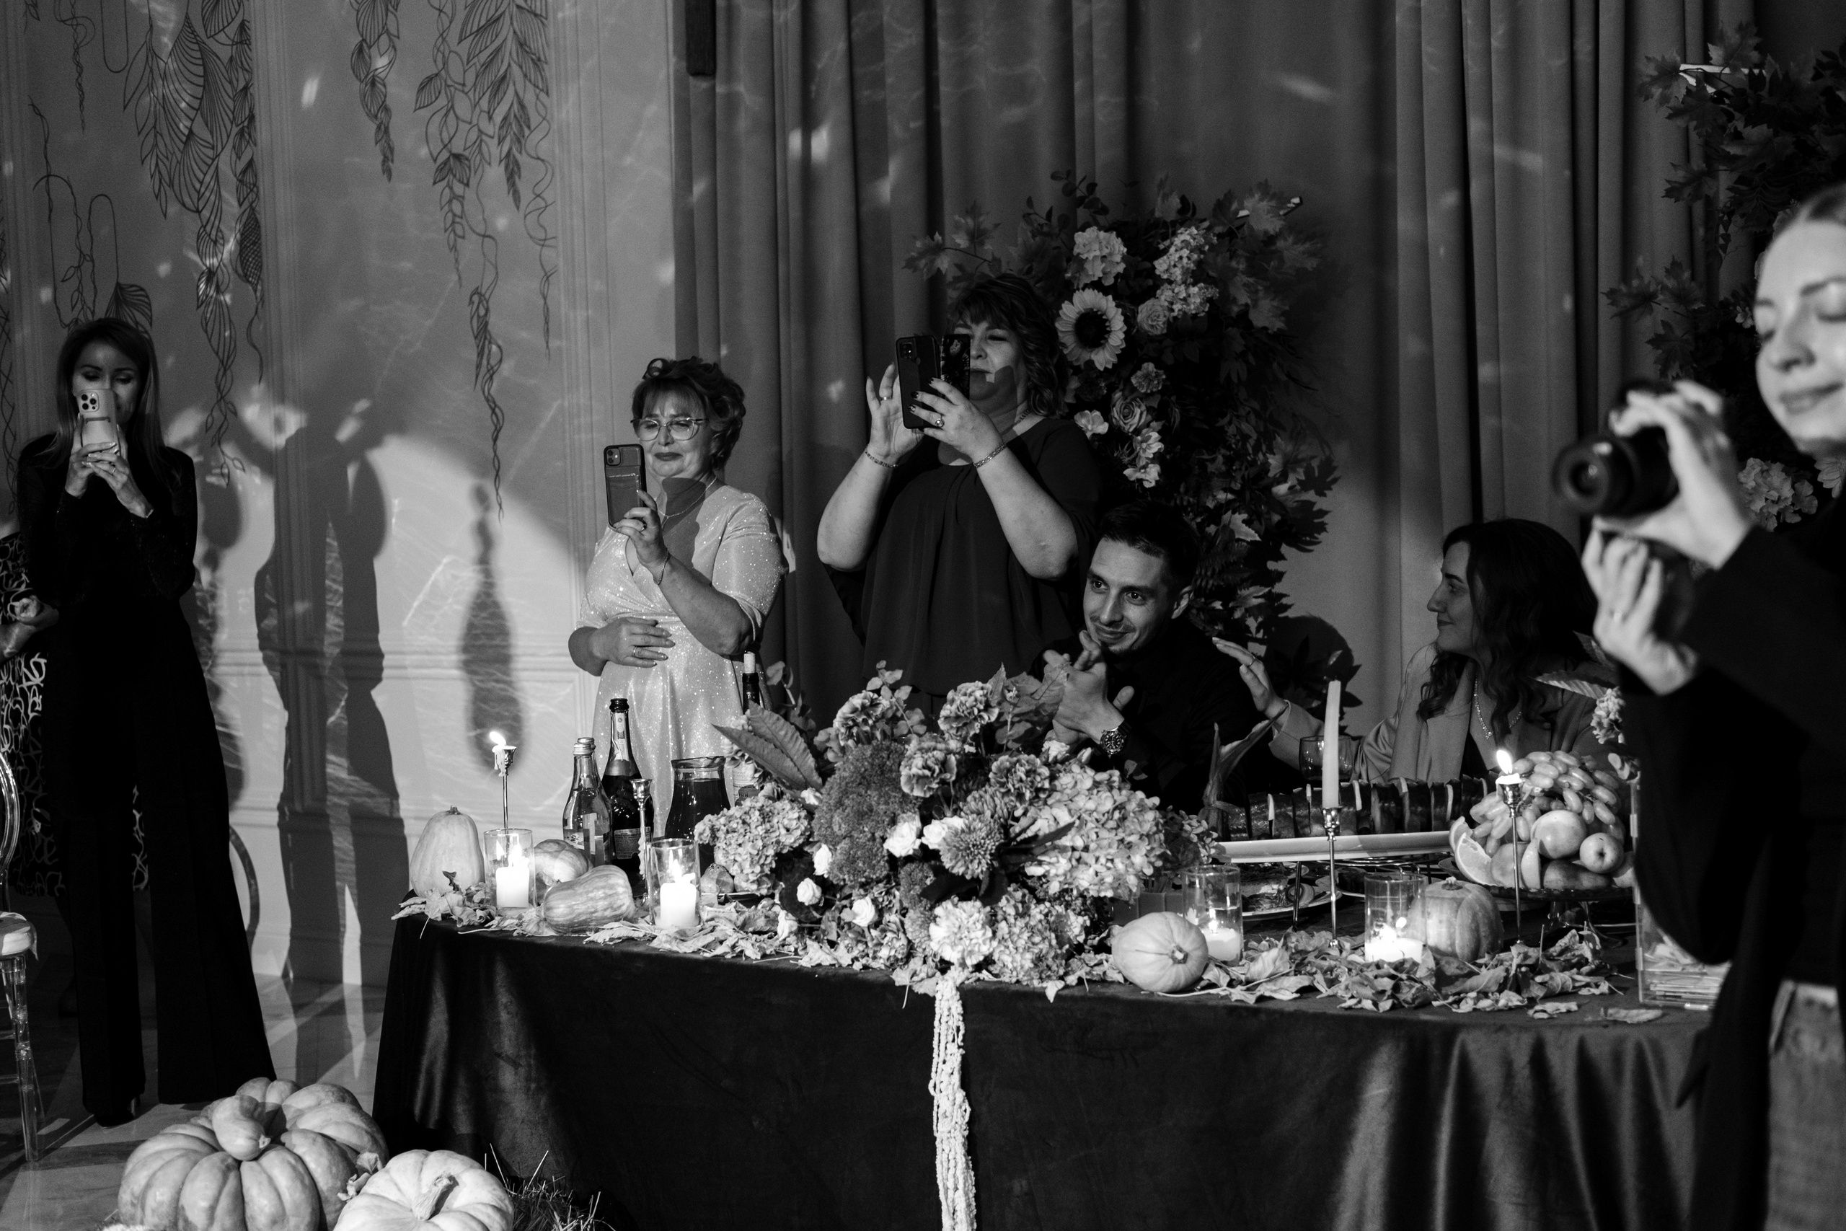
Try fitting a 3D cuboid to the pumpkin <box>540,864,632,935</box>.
[{"bbox_3d":[-0.491,0.405,3.976,0.145,0.090,0.090,-4,6,-30],"label":"pumpkin"}]

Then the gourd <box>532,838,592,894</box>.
[{"bbox_3d":[-0.562,0.389,4.196,0.105,0.088,0.105,0,5,17],"label":"gourd"}]

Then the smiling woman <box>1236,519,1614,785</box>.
[{"bbox_3d":[0.857,0.492,4.478,0.680,1.270,0.750,1,5,27],"label":"smiling woman"}]

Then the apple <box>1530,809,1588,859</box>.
[{"bbox_3d":[0.853,0.293,3.639,0.073,0.069,0.073,1,5,28],"label":"apple"}]

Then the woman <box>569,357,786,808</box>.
[{"bbox_3d":[-0.486,0.291,5.402,0.460,1.590,0.450,1,5,29],"label":"woman"}]

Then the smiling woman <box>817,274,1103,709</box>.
[{"bbox_3d":[0.100,0.228,5.157,0.560,1.725,0.500,1,5,27],"label":"smiling woman"}]

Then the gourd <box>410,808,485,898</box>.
[{"bbox_3d":[-0.740,0.368,4.244,0.113,0.142,0.113,-2,5,0],"label":"gourd"}]

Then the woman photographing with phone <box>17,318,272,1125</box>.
[{"bbox_3d":[-1.711,0.218,5.955,0.540,1.710,0.420,-2,5,-9],"label":"woman photographing with phone"}]

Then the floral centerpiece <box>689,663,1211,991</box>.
[{"bbox_3d":[0.030,0.270,3.705,0.720,0.425,0.430,1,5,28],"label":"floral centerpiece"}]

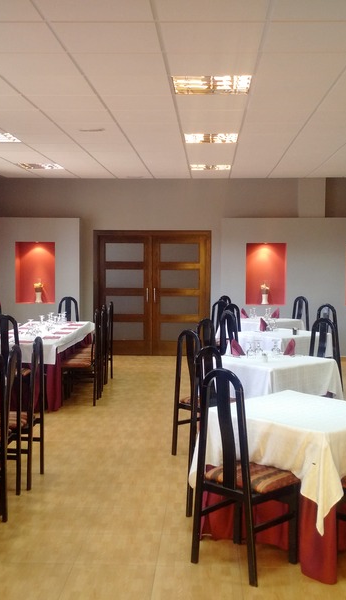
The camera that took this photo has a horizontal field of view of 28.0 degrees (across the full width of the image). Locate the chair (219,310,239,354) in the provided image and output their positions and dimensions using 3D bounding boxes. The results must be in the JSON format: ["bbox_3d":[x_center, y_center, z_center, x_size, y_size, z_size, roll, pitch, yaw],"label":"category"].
[{"bbox_3d":[0.728,0.627,7.583,0.460,1.055,0.430,-3,5,-42],"label":"chair"}]

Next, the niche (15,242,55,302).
[{"bbox_3d":[-2.227,-0.446,11.407,0.652,0.985,0.260,1,3,3],"label":"niche"}]

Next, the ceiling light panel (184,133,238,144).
[{"bbox_3d":[0.416,-1.797,7.623,0.610,0.060,0.590,1,3,3],"label":"ceiling light panel"}]

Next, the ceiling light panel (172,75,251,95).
[{"bbox_3d":[0.291,-1.659,5.324,0.605,0.060,0.580,1,3,3],"label":"ceiling light panel"}]

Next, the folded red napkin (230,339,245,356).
[{"bbox_3d":[0.593,0.428,6.261,0.140,0.155,0.120,2,3,20],"label":"folded red napkin"}]

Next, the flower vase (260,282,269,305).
[{"bbox_3d":[1.494,-0.109,11.227,0.140,0.363,0.130,1,3,3],"label":"flower vase"}]

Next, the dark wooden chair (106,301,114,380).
[{"bbox_3d":[-1.001,0.531,8.972,0.430,1.040,0.425,1,3,3],"label":"dark wooden chair"}]

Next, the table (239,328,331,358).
[{"bbox_3d":[1.228,0.609,8.047,0.880,0.480,0.880,-3,5,-43],"label":"table"}]

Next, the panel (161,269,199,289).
[{"bbox_3d":[0.124,-0.352,11.454,0.625,0.310,0.030,1,3,3],"label":"panel"}]

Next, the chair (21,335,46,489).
[{"bbox_3d":[-1.158,0.764,4.885,0.430,1.040,0.425,1,3,4],"label":"chair"}]

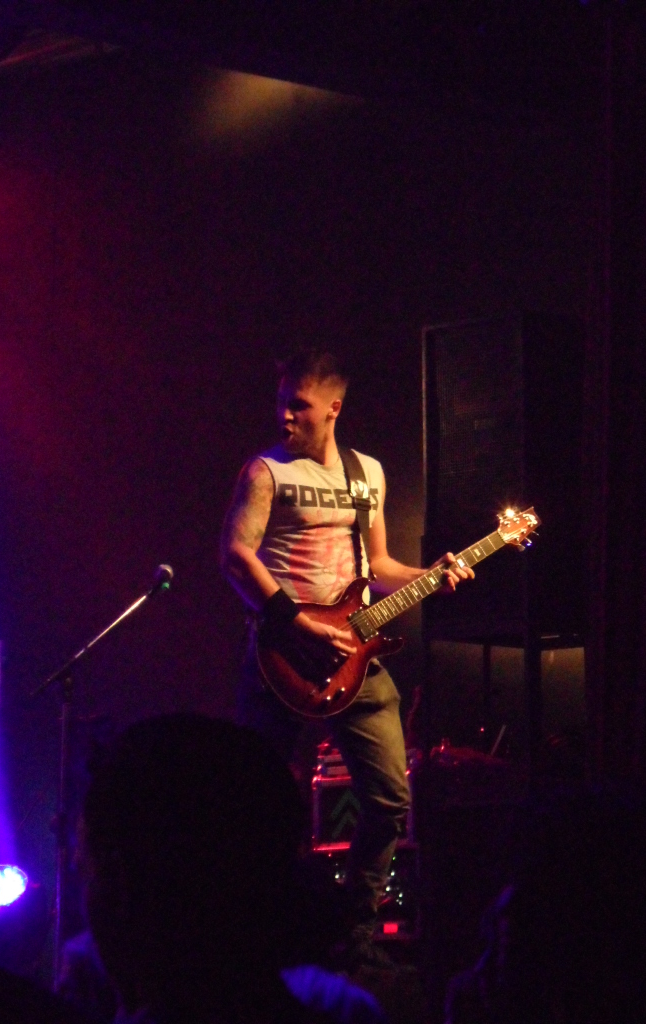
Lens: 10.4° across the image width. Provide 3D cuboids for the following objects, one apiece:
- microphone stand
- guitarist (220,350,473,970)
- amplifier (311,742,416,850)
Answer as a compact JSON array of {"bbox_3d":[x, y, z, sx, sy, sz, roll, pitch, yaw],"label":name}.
[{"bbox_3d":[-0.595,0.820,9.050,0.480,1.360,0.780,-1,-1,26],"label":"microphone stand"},{"bbox_3d":[0.062,0.445,9.650,0.680,1.770,0.520,0,-1,-18],"label":"guitarist"},{"bbox_3d":[0.155,1.090,13.500,0.420,0.420,0.320,0,-1,-7],"label":"amplifier"}]

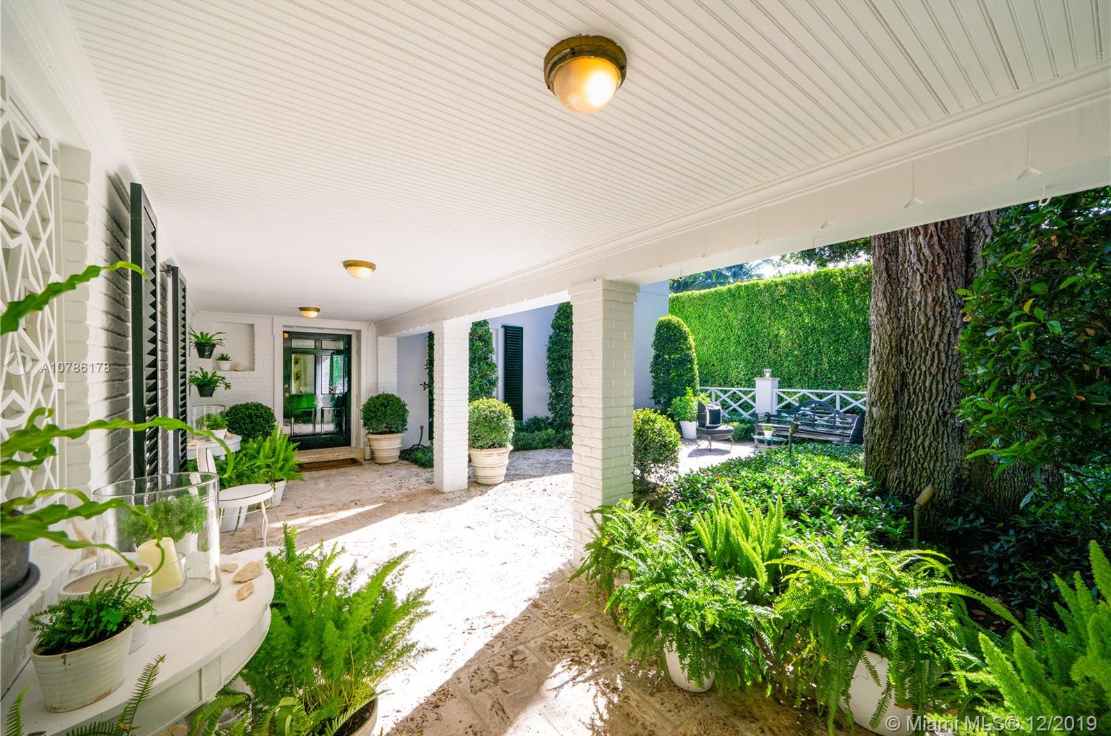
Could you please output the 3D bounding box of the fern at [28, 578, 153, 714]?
[{"bbox_3d":[-0.908,0.531,0.793,0.158,0.200,0.158,0,0,-39],"label":"fern"}]

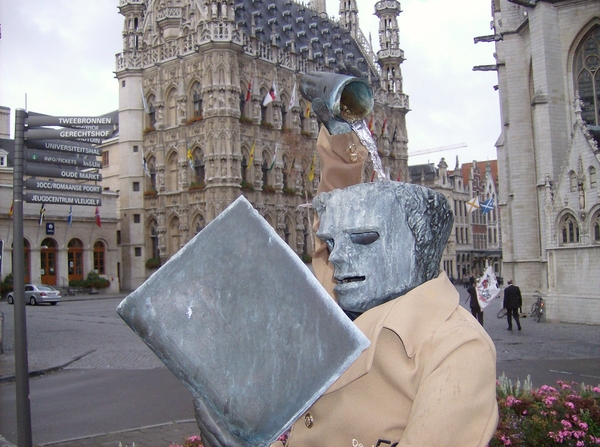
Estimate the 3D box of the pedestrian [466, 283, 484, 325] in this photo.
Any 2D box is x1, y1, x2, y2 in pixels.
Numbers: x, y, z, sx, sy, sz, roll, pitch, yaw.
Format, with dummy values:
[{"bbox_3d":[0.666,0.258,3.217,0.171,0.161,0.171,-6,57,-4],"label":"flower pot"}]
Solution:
[{"bbox_3d":[6.079,2.901,21.500,0.560,1.730,0.400,-2,-4,3],"label":"pedestrian"}]

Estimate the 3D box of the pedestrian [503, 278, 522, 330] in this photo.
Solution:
[{"bbox_3d":[7.326,2.819,21.400,0.570,1.740,0.420,-2,-4,5],"label":"pedestrian"}]

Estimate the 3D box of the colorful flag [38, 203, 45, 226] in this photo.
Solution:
[{"bbox_3d":[-21.154,-0.778,51.000,0.400,2.000,0.550,-5,-5,39],"label":"colorful flag"}]

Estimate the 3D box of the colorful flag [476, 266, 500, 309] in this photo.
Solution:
[{"bbox_3d":[6.420,2.231,21.200,0.880,1.500,0.350,-3,-4,15],"label":"colorful flag"}]

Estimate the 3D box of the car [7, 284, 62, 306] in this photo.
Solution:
[{"bbox_3d":[-19.700,5.280,46.100,4.750,1.450,1.810,-4,-4,33],"label":"car"}]

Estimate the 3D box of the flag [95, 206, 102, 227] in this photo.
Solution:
[{"bbox_3d":[-17.709,-0.746,54.600,0.400,2.050,0.600,-5,-5,39],"label":"flag"}]

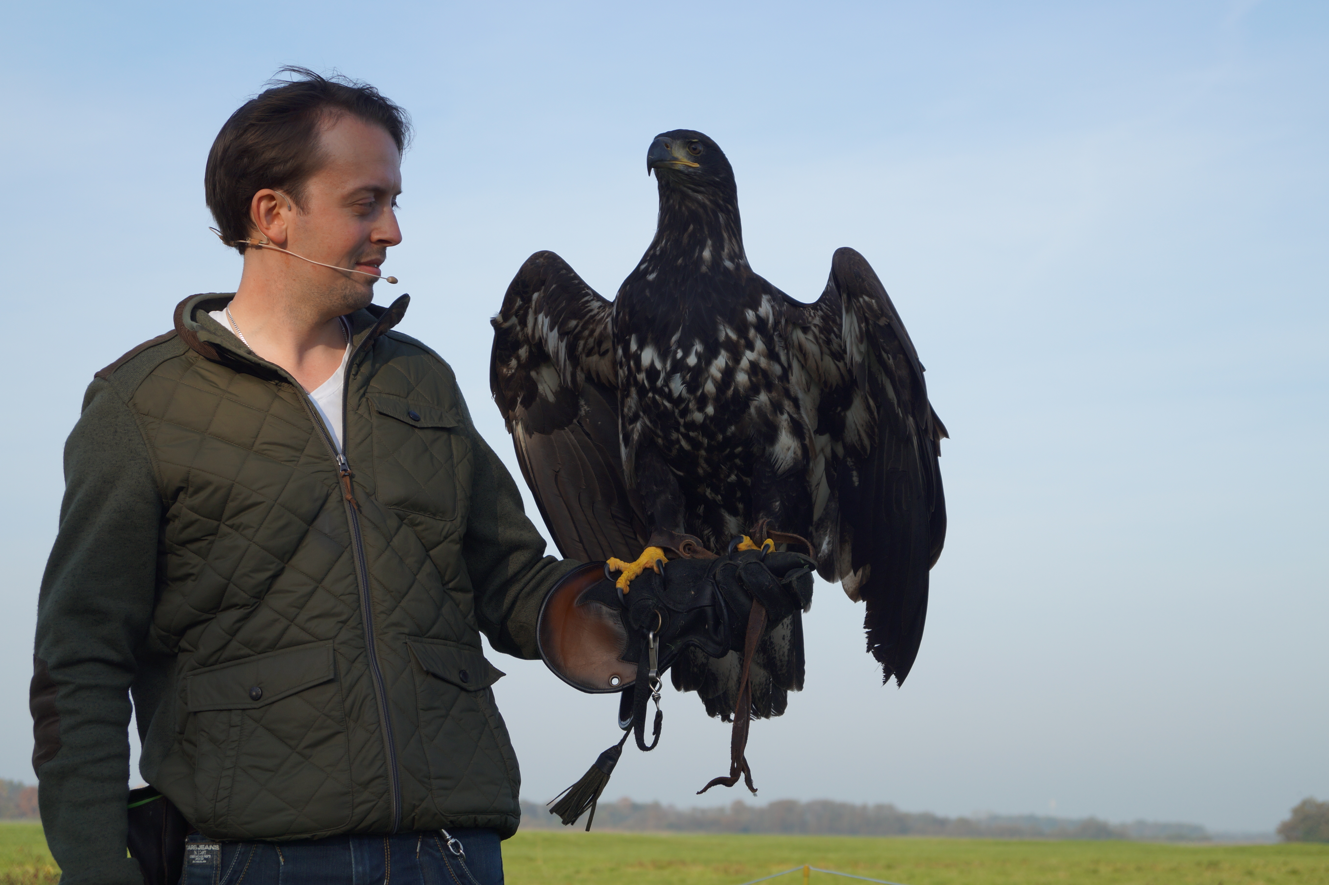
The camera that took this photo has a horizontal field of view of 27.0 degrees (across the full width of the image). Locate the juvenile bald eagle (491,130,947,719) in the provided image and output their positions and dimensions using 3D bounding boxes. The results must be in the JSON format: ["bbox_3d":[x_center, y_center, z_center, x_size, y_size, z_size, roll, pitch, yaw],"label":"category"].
[{"bbox_3d":[0.056,-0.018,2.880,0.465,0.605,0.360,-1,-8,12],"label":"juvenile bald eagle"}]

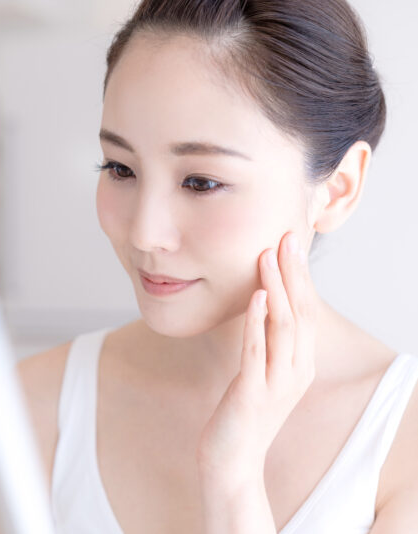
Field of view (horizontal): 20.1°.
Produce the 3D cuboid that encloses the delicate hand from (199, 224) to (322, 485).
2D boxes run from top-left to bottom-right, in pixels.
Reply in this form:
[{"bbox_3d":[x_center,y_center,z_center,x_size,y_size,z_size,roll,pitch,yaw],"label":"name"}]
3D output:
[{"bbox_3d":[0.033,0.062,0.780,0.077,0.172,0.056,18,-11,-35],"label":"delicate hand"}]

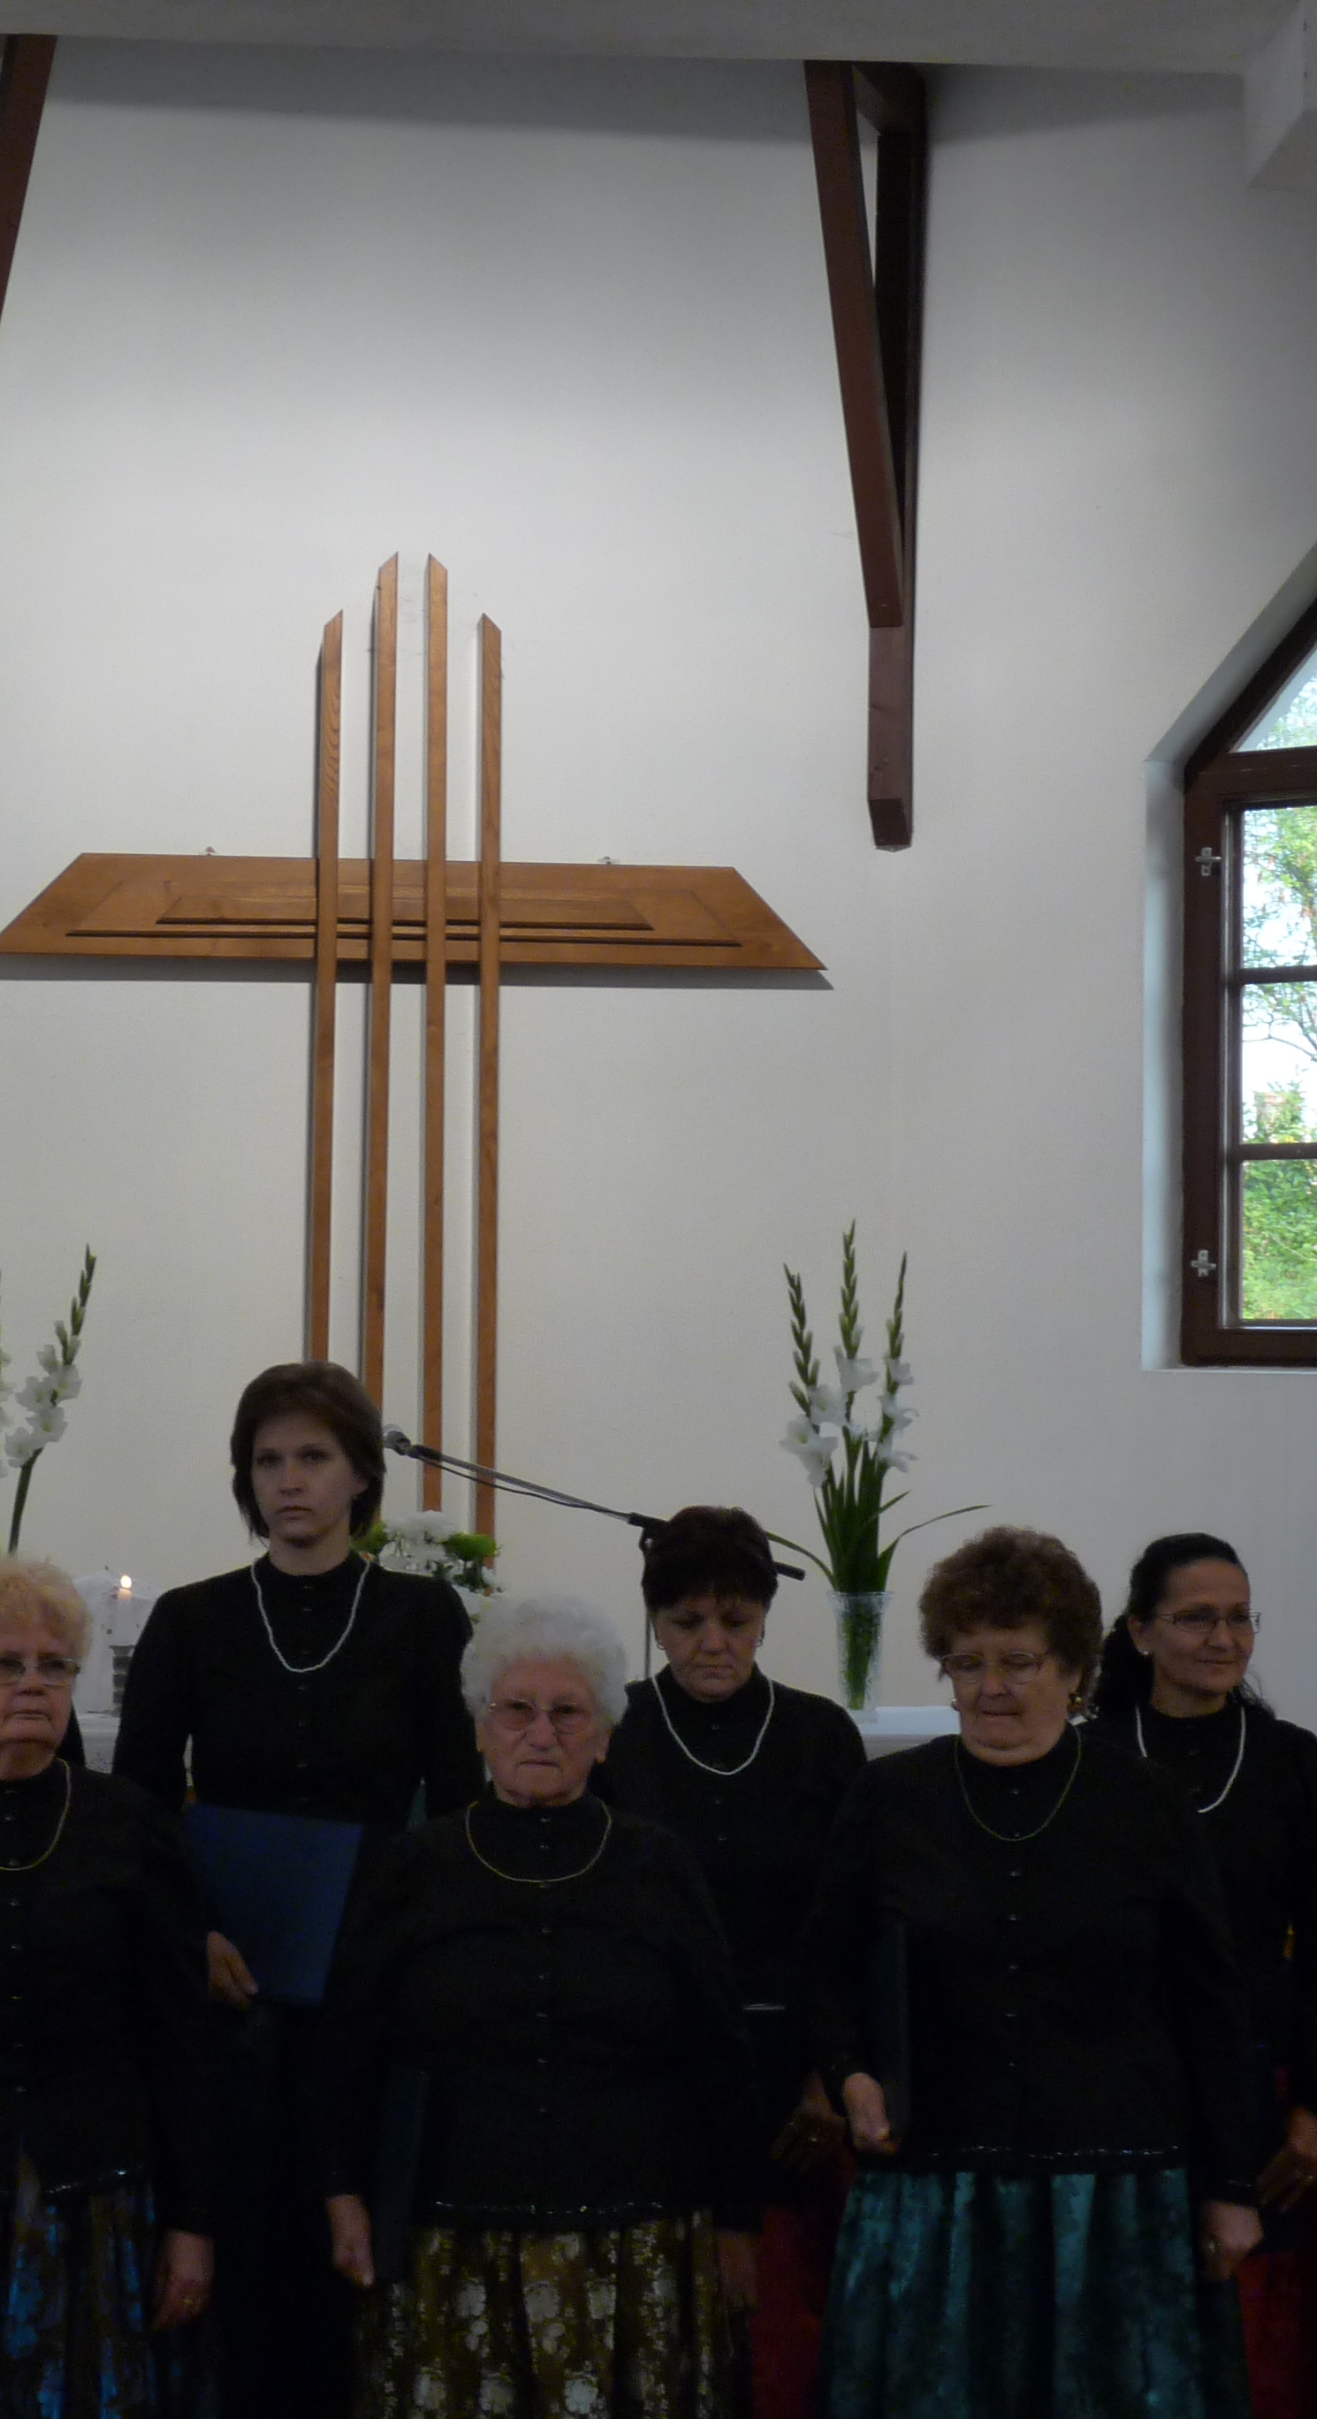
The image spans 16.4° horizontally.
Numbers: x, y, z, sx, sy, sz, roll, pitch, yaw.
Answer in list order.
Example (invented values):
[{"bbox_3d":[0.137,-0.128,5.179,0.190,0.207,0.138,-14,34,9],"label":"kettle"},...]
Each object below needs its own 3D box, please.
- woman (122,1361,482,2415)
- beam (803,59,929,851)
[{"bbox_3d":[-0.464,1.077,5.825,0.470,1.764,0.300,1,-2,-6],"label":"woman"},{"bbox_3d":[0.424,-1.500,9.196,0.075,1.493,0.680,0,-2,17],"label":"beam"}]

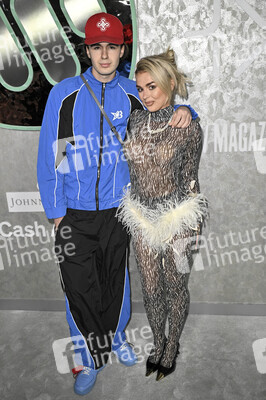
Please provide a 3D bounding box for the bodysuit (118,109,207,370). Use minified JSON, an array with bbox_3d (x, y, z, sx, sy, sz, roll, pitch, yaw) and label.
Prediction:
[{"bbox_3d":[0.163,0.233,2.046,0.450,1.420,0.330,3,17,19],"label":"bodysuit"}]

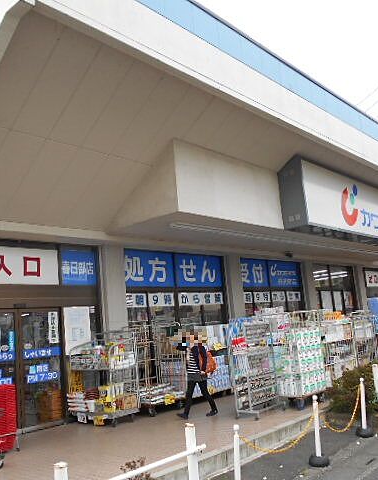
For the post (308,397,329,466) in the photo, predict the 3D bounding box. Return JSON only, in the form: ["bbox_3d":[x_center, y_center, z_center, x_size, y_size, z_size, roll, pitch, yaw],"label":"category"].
[{"bbox_3d":[1.579,2.328,5.939,0.240,0.798,0.240,-2,-10,0],"label":"post"}]

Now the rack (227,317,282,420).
[{"bbox_3d":[1.158,2.099,8.040,0.400,1.550,0.940,-14,-13,41],"label":"rack"}]

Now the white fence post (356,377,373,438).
[{"bbox_3d":[2.593,2.508,7.235,0.260,0.820,0.260,-14,-14,41],"label":"white fence post"}]

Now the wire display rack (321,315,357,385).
[{"bbox_3d":[2.867,2.383,9.914,0.620,1.550,1.200,-14,-14,41],"label":"wire display rack"}]

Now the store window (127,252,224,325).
[{"bbox_3d":[-0.179,1.267,12.653,0.100,1.850,3.830,-14,-14,41],"label":"store window"}]

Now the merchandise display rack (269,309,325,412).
[{"bbox_3d":[2.013,2.209,8.980,0.650,1.710,0.990,-14,-14,41],"label":"merchandise display rack"}]

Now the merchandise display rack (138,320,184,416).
[{"bbox_3d":[-0.695,2.612,9.886,0.660,1.720,1.000,-14,-14,41],"label":"merchandise display rack"}]

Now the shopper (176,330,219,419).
[{"bbox_3d":[0.100,2.470,8.876,0.600,1.500,0.480,0,-11,-26],"label":"shopper"}]

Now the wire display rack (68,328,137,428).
[{"bbox_3d":[-1.593,2.495,8.796,1.270,1.520,0.600,-14,-13,41],"label":"wire display rack"}]

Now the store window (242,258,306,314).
[{"bbox_3d":[2.584,1.412,14.790,0.080,1.590,3.700,-14,-13,41],"label":"store window"}]

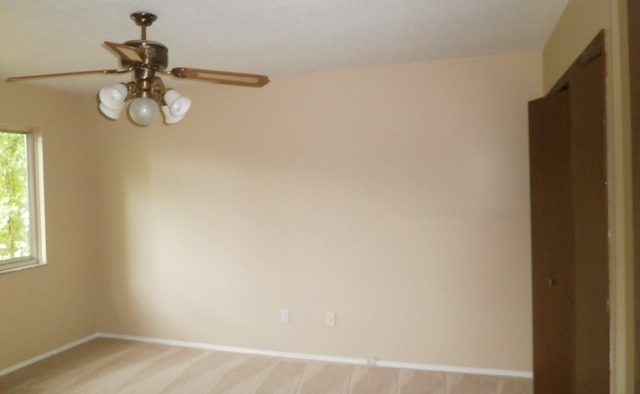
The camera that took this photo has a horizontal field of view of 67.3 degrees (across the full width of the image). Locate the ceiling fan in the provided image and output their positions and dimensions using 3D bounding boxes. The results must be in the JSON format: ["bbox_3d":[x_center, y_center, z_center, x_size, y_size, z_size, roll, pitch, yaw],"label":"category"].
[{"bbox_3d":[-0.945,-0.681,2.590,1.320,0.590,1.320,-2,2,-13],"label":"ceiling fan"}]

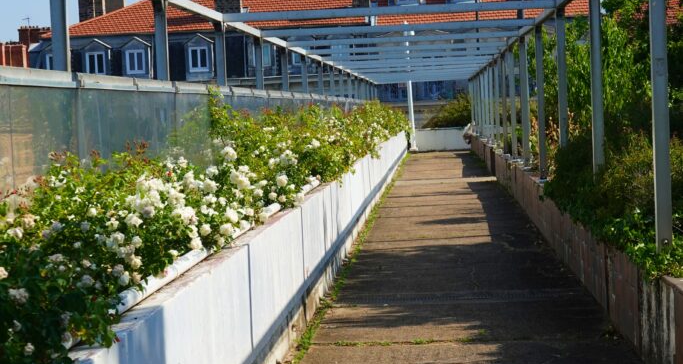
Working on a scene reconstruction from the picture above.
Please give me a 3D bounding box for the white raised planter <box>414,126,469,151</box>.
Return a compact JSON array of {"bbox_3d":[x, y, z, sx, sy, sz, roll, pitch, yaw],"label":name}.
[{"bbox_3d":[3.569,-1.508,58.882,2.170,0.780,0.850,-2,2,3],"label":"white raised planter"}]

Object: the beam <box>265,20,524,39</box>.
[{"bbox_3d":[0.658,-1.822,19.576,3.232,0.080,0.075,-2,2,3],"label":"beam"}]

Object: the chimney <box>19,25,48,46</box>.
[{"bbox_3d":[-19.569,-9.260,105.000,2.000,1.550,0.900,-2,2,3],"label":"chimney"}]

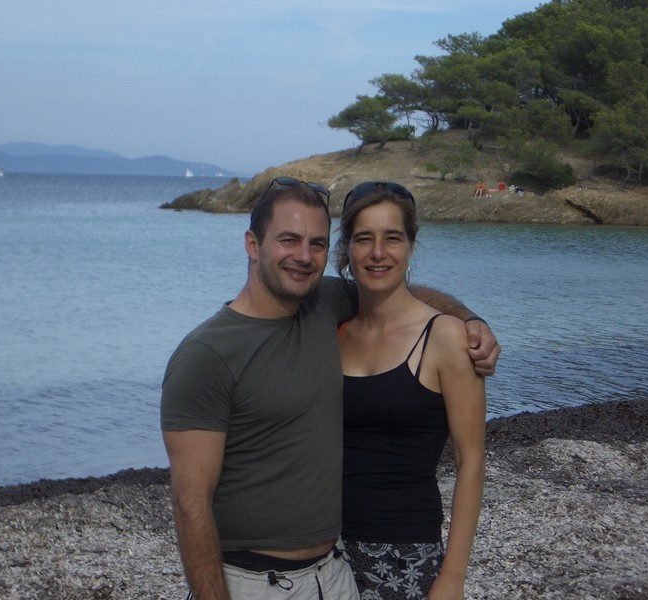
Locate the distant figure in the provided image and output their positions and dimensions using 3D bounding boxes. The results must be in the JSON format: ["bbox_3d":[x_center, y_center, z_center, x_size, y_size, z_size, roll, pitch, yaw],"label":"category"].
[{"bbox_3d":[7.864,-5.567,102.000,0.500,0.930,0.720,2,4,15],"label":"distant figure"}]

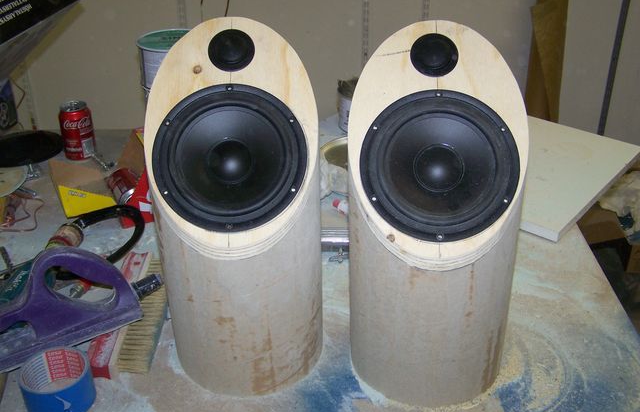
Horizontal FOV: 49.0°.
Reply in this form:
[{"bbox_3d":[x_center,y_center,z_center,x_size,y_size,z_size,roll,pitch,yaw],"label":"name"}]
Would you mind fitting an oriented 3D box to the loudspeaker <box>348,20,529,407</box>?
[{"bbox_3d":[0.136,0.017,0.846,0.203,0.425,0.203,1,30,4],"label":"loudspeaker"}]

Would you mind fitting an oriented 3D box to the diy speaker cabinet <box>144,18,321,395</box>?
[{"bbox_3d":[-0.101,0.006,0.873,0.203,0.427,0.203,-2,30,-1],"label":"diy speaker cabinet"}]

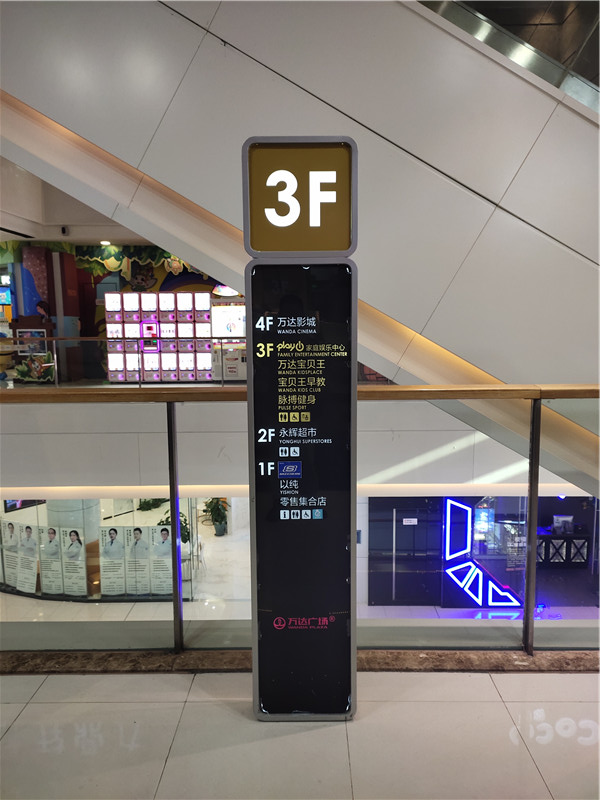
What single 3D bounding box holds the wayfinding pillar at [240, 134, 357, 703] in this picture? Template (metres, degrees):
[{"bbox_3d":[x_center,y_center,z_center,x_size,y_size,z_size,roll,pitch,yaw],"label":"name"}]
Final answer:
[{"bbox_3d":[0.008,0.165,1.871,0.376,2.022,0.130,-1,8,-1],"label":"wayfinding pillar"}]

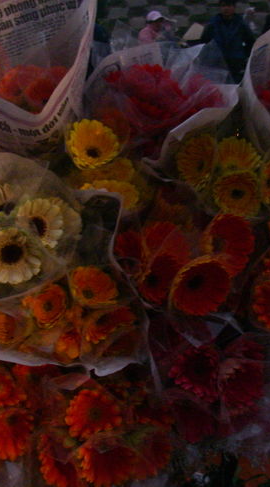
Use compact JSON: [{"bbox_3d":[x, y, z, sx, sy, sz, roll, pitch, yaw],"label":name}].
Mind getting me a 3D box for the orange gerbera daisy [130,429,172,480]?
[{"bbox_3d":[0.028,0.333,1.130,0.082,0.087,0.036,-7,19,-10],"label":"orange gerbera daisy"}]

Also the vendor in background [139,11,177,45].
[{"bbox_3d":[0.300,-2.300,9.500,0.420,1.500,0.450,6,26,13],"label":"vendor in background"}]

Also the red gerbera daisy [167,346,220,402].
[{"bbox_3d":[0.094,0.204,1.130,0.086,0.088,0.038,3,-11,7],"label":"red gerbera daisy"}]

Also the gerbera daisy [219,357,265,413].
[{"bbox_3d":[0.169,0.223,1.130,0.086,0.089,0.036,-15,20,-22],"label":"gerbera daisy"}]

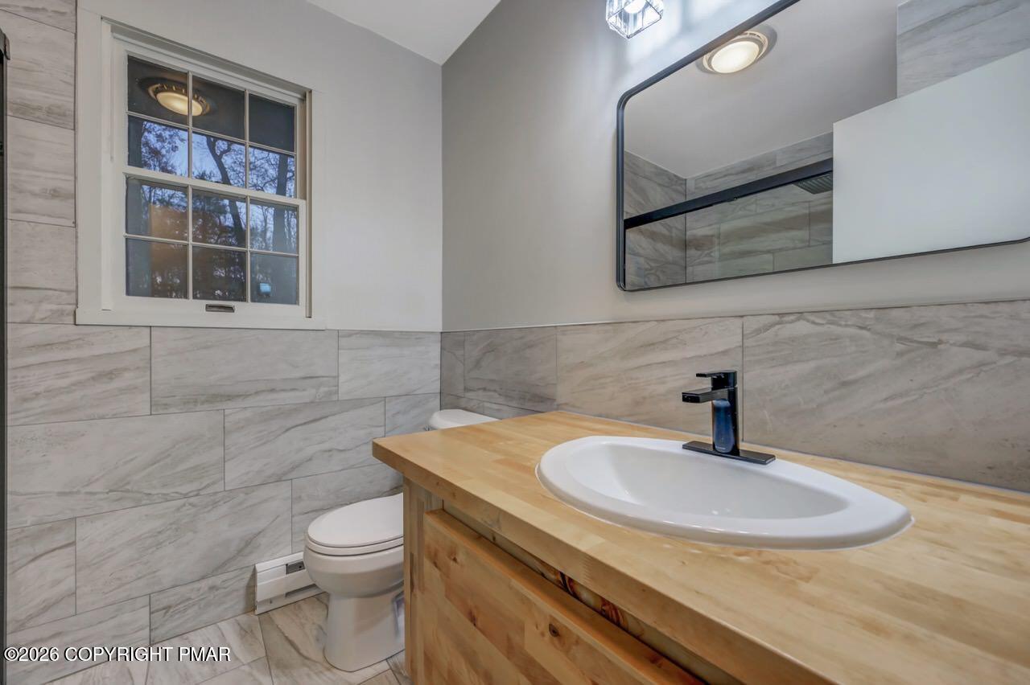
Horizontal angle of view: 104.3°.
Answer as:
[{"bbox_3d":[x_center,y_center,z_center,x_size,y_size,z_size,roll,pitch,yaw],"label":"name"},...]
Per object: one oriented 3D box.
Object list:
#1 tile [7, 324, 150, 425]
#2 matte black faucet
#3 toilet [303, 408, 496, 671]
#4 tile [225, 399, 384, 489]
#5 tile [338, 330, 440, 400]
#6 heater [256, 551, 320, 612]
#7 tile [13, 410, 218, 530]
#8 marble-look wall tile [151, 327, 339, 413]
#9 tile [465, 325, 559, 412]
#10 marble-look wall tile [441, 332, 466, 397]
[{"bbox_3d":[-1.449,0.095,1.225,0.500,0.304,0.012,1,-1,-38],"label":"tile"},{"bbox_3d":[0.367,0.135,0.741,0.160,0.159,0.152,1,-1,-38],"label":"matte black faucet"},{"bbox_3d":[-0.405,0.671,1.492,0.690,0.729,0.470,1,-1,-38],"label":"toilet"},{"bbox_3d":[-0.850,0.405,1.686,0.606,0.305,0.012,1,-1,-38],"label":"tile"},{"bbox_3d":[-0.576,0.102,1.901,0.496,0.304,0.012,1,-1,-38],"label":"tile"},{"bbox_3d":[-0.690,0.949,1.758,0.760,0.175,0.062,1,-1,-38],"label":"heater"},{"bbox_3d":[-1.320,0.401,1.322,0.585,0.305,0.012,1,-1,-38],"label":"tile"},{"bbox_3d":[-1.012,0.099,1.563,0.606,0.304,0.012,1,-1,-38],"label":"marble-look wall tile"},{"bbox_3d":[-0.044,0.101,1.629,0.012,0.304,0.612,1,-1,-38],"label":"tile"},{"bbox_3d":[-0.302,0.103,1.961,0.012,0.304,0.229,1,-1,-38],"label":"marble-look wall tile"}]

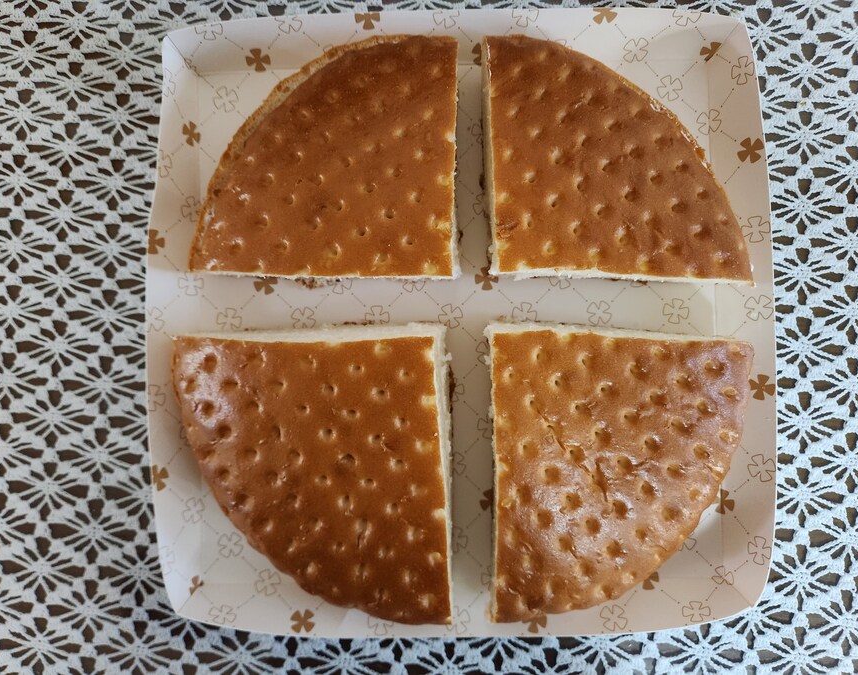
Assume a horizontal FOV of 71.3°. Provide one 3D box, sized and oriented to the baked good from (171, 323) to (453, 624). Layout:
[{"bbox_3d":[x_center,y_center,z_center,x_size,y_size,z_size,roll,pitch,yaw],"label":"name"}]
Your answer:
[{"bbox_3d":[-0.059,0.070,0.306,0.144,0.036,0.153,-1,88,0],"label":"baked good"}]

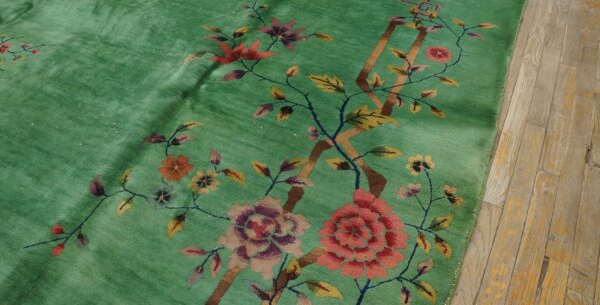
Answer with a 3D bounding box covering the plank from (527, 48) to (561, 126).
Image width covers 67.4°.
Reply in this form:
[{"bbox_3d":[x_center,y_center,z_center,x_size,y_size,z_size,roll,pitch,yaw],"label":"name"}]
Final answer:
[{"bbox_3d":[0.874,-0.237,1.610,0.058,0.020,0.466,17,50,22],"label":"plank"}]

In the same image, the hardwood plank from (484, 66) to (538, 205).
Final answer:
[{"bbox_3d":[0.706,-0.088,1.485,0.058,0.020,0.718,17,50,21],"label":"hardwood plank"}]

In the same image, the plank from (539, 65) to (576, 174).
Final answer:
[{"bbox_3d":[0.862,-0.120,1.499,0.058,0.020,0.562,17,50,22],"label":"plank"}]

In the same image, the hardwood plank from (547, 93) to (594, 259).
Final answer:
[{"bbox_3d":[0.813,0.045,1.344,0.059,0.020,0.700,18,51,22],"label":"hardwood plank"}]

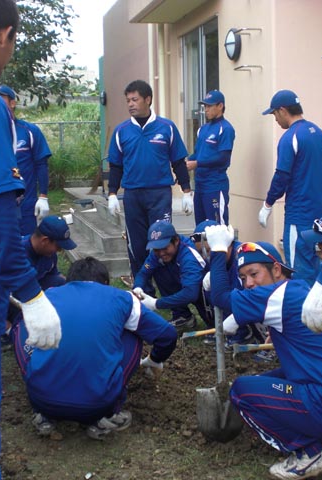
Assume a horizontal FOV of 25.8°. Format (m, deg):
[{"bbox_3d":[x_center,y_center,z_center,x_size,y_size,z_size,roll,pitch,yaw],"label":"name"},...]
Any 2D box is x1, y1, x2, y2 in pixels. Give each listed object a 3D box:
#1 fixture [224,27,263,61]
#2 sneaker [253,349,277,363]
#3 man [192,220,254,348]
[{"bbox_3d":[0.649,-1.735,6.250,0.100,0.290,0.290,-3,9,-13],"label":"fixture"},{"bbox_3d":[0.667,0.689,4.301,0.280,0.100,0.105,-9,11,-40],"label":"sneaker"},{"bbox_3d":[0.434,0.286,4.330,0.530,0.800,0.580,3,9,30],"label":"man"}]

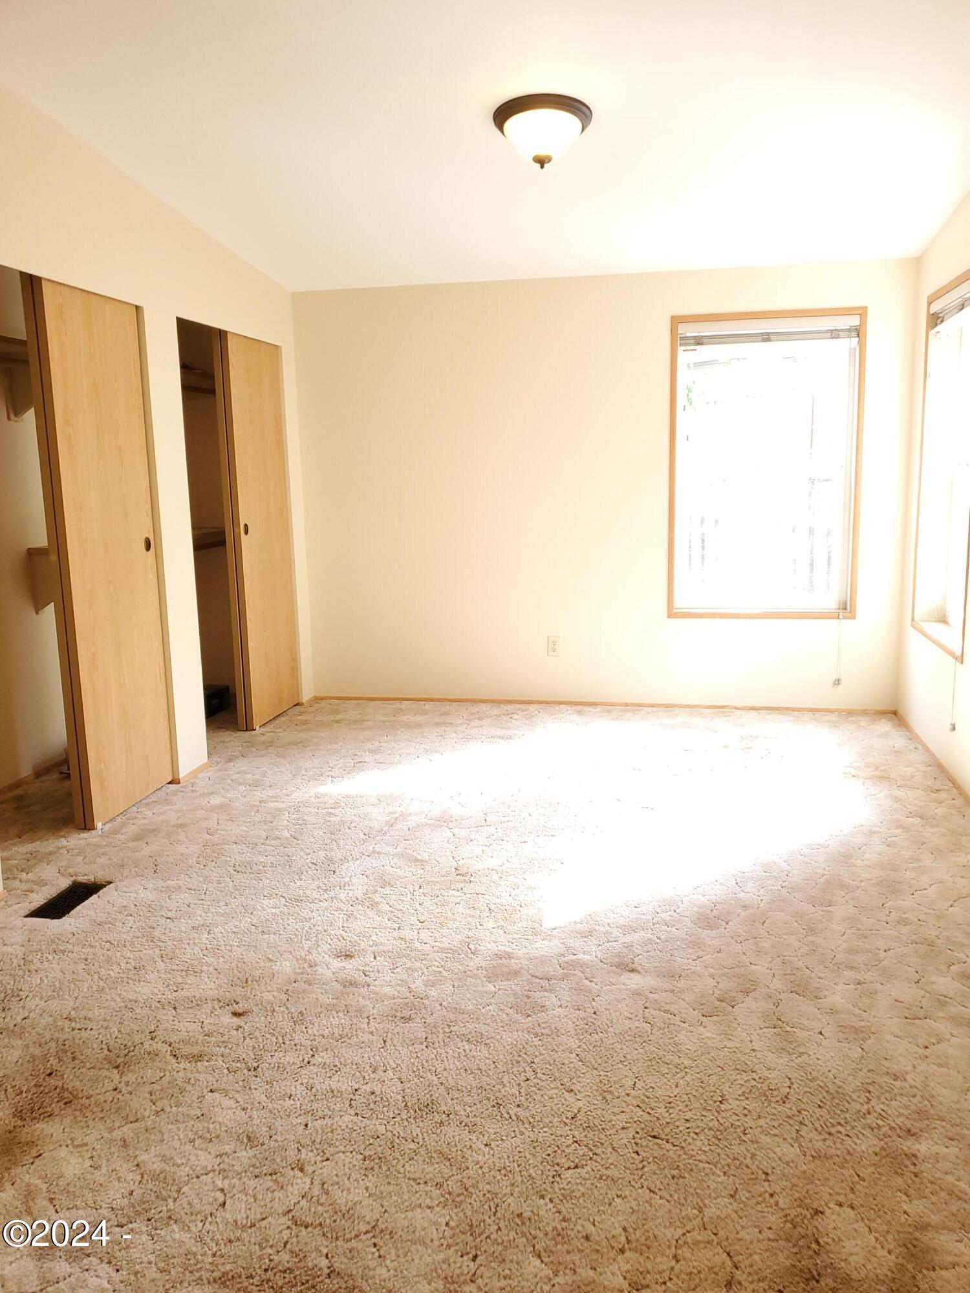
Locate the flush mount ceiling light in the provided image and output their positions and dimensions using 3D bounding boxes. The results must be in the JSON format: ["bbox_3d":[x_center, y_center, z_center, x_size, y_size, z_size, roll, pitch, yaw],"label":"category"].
[{"bbox_3d":[0.201,-1.756,3.391,0.344,0.170,0.344,1,4,12],"label":"flush mount ceiling light"}]

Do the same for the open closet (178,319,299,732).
[{"bbox_3d":[-1.512,-0.545,5.034,0.620,2.035,1.137,1,10,11],"label":"open closet"}]

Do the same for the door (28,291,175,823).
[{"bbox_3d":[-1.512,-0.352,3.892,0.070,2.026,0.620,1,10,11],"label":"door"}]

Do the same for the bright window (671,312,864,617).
[{"bbox_3d":[1.477,-0.939,5.154,0.974,1.603,0.070,1,10,12],"label":"bright window"}]

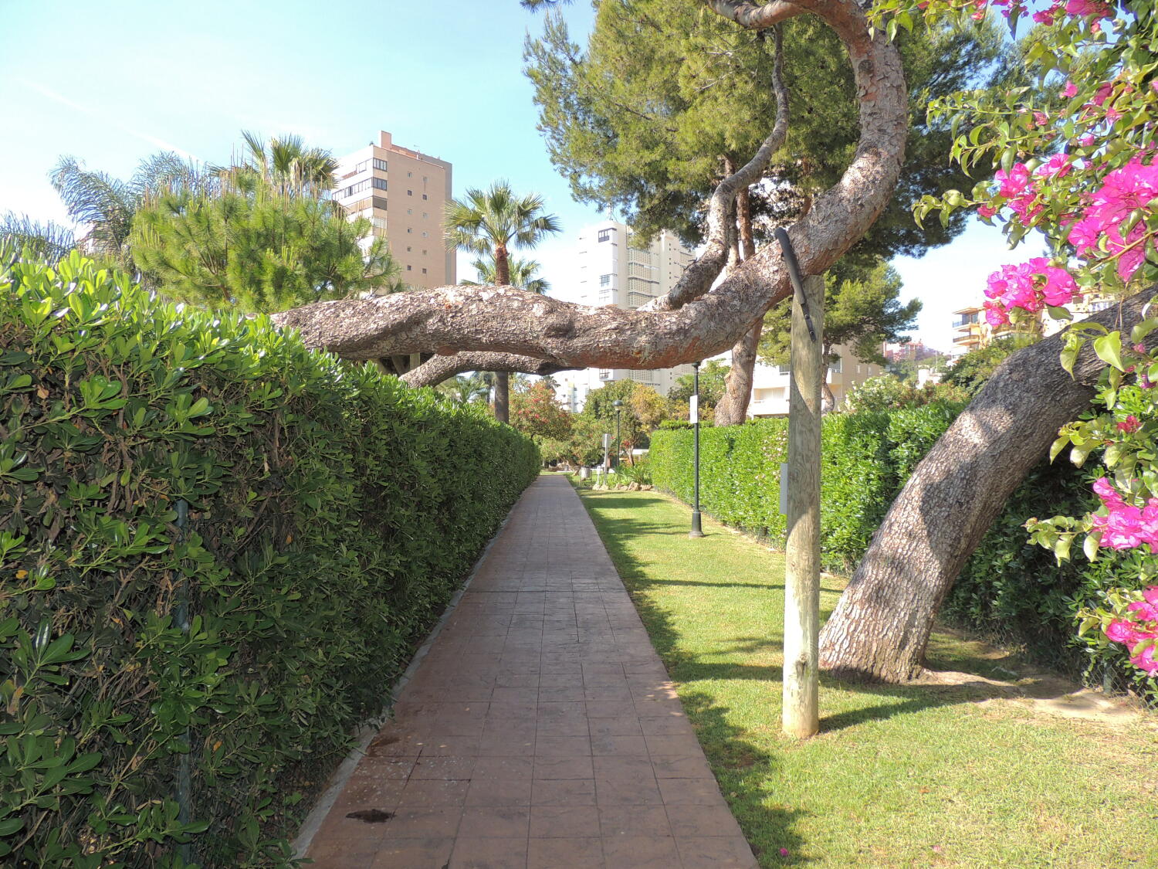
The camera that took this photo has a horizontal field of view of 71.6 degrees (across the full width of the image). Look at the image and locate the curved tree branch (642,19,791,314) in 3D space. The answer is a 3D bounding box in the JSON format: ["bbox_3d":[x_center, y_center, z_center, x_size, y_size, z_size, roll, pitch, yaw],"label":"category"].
[{"bbox_3d":[0.810,-1.580,4.750,0.880,1.760,0.500,0,-1,0],"label":"curved tree branch"}]

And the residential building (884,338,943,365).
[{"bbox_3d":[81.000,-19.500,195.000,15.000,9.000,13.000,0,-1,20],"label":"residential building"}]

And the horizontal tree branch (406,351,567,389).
[{"bbox_3d":[-0.620,-0.430,5.250,1.350,0.280,0.280,0,-1,27],"label":"horizontal tree branch"}]

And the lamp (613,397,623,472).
[{"bbox_3d":[1.700,0.280,34.500,0.460,3.500,0.460,0,-1,0],"label":"lamp"}]

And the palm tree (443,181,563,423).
[{"bbox_3d":[-2.600,-3.250,27.000,3.950,10.500,3.950,0,-1,0],"label":"palm tree"}]

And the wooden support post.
[{"bbox_3d":[1.250,0.380,4.450,0.190,2.550,0.190,1,-1,0],"label":"wooden support post"}]

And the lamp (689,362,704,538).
[{"bbox_3d":[2.120,0.090,14.500,0.460,3.500,0.460,0,-1,0],"label":"lamp"}]

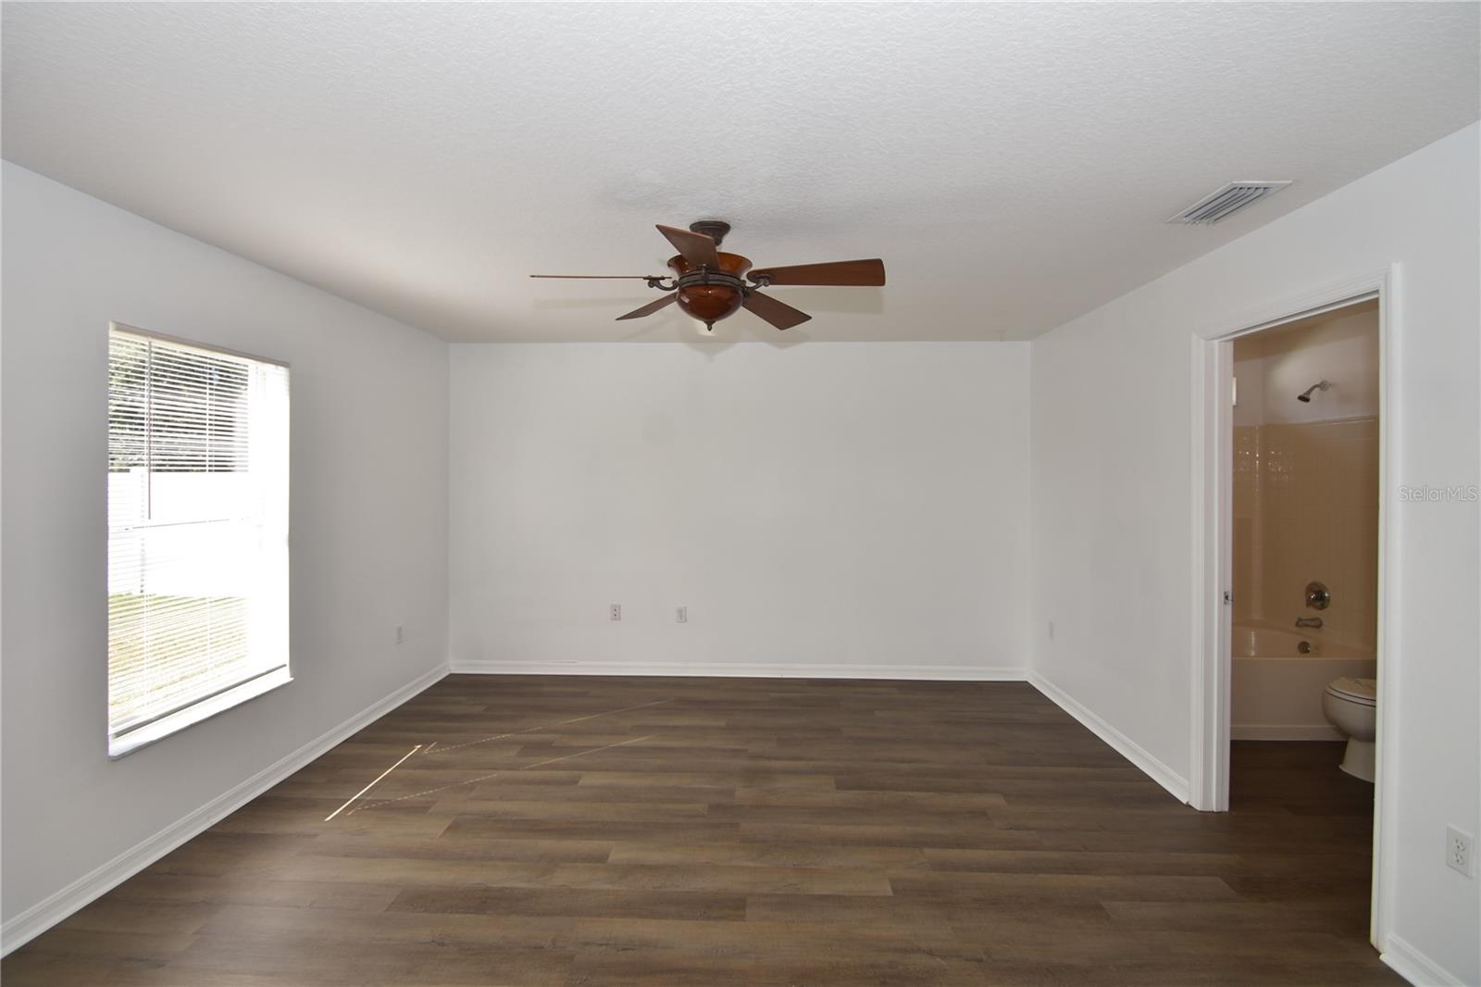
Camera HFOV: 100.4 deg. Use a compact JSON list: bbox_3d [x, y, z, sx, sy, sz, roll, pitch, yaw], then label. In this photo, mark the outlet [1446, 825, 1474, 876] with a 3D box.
[{"bbox_3d":[1.979,0.982,1.696,0.008,0.114,0.070,0,2,2],"label":"outlet"}]

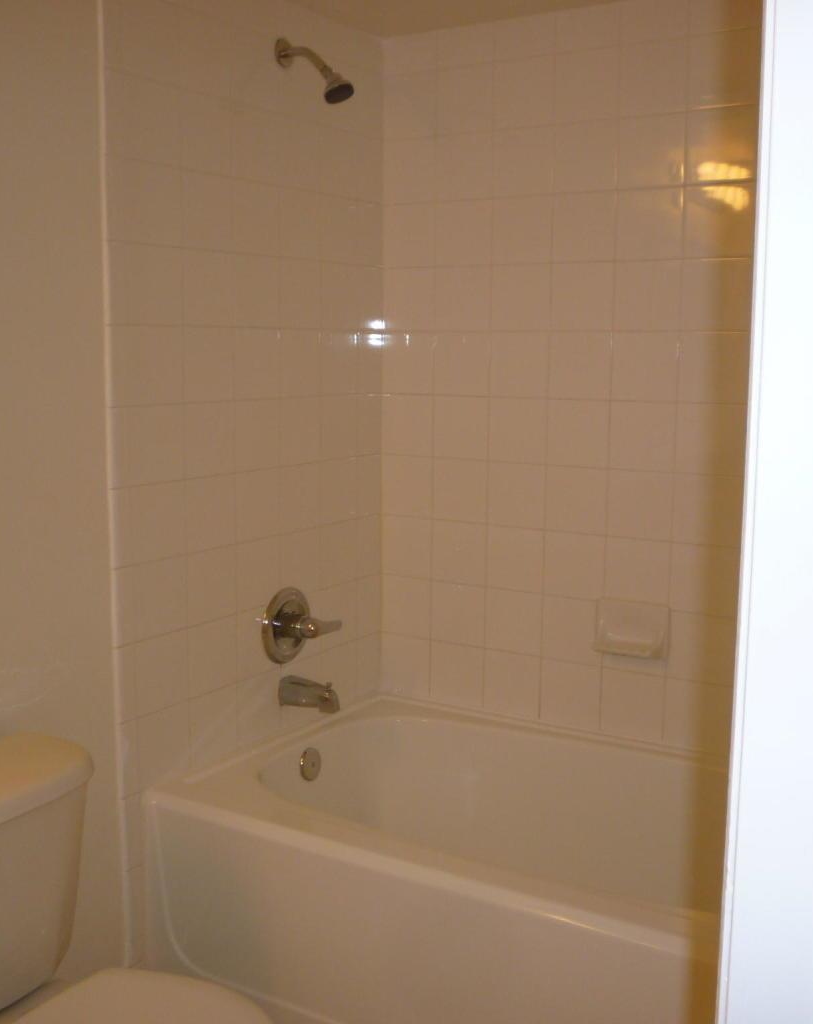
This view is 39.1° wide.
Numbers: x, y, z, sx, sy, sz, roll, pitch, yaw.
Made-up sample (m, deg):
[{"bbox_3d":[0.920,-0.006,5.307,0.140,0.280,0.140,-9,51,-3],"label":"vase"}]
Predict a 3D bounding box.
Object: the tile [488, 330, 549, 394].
[{"bbox_3d":[0.266,-0.343,2.666,0.151,0.151,0.010,6,10,32],"label":"tile"}]

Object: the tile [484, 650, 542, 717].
[{"bbox_3d":[0.261,0.415,2.801,0.152,0.147,0.009,5,9,32],"label":"tile"}]

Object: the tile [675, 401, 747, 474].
[{"bbox_3d":[0.654,-0.155,2.457,0.151,0.151,0.010,5,9,32],"label":"tile"}]

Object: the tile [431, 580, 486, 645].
[{"bbox_3d":[0.132,0.250,2.834,0.151,0.151,0.010,6,10,32],"label":"tile"}]

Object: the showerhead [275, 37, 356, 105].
[{"bbox_3d":[-0.189,-0.938,2.409,0.178,0.139,0.068,6,10,32],"label":"showerhead"}]

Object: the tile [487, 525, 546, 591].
[{"bbox_3d":[0.262,0.111,2.731,0.151,0.151,0.010,6,10,32],"label":"tile"}]

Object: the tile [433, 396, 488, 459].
[{"bbox_3d":[0.135,-0.204,2.788,0.152,0.152,0.008,5,9,32],"label":"tile"}]

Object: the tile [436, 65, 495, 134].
[{"bbox_3d":[0.140,-0.964,2.677,0.152,0.152,0.009,6,10,32],"label":"tile"}]

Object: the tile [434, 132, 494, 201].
[{"bbox_3d":[0.139,-0.812,2.699,0.152,0.152,0.009,6,10,32],"label":"tile"}]

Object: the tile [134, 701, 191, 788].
[{"bbox_3d":[-0.494,0.474,2.320,0.010,0.151,0.149,6,10,32],"label":"tile"}]

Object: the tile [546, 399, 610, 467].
[{"bbox_3d":[0.394,-0.179,2.623,0.152,0.152,0.009,6,10,32],"label":"tile"}]

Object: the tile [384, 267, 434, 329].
[{"bbox_3d":[0.007,-0.519,2.815,0.151,0.151,0.010,5,9,32],"label":"tile"}]

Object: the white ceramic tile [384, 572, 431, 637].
[{"bbox_3d":[0.002,0.238,2.918,0.150,0.149,0.010,6,10,32],"label":"white ceramic tile"}]

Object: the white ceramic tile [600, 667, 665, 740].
[{"bbox_3d":[0.516,0.439,2.610,0.152,0.152,0.010,6,10,32],"label":"white ceramic tile"}]

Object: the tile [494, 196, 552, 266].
[{"bbox_3d":[0.268,-0.646,2.634,0.151,0.151,0.010,5,9,32],"label":"tile"}]

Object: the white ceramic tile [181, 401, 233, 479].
[{"bbox_3d":[-0.407,-0.149,2.349,0.010,0.152,0.152,6,10,32],"label":"white ceramic tile"}]

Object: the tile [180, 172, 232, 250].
[{"bbox_3d":[-0.404,-0.606,2.300,0.008,0.152,0.152,5,9,32],"label":"tile"}]

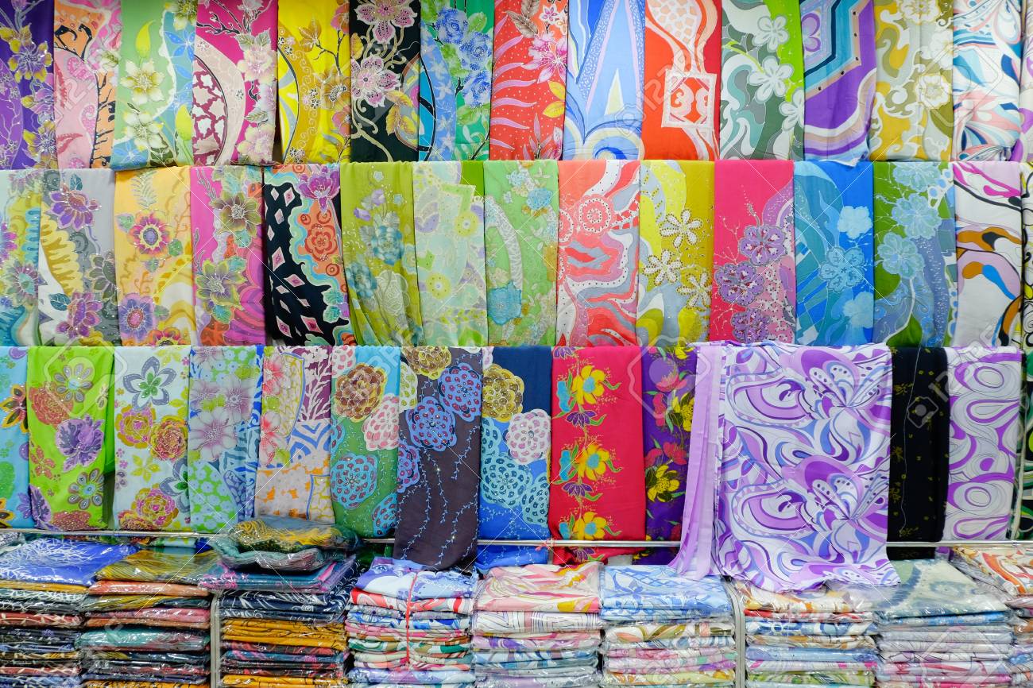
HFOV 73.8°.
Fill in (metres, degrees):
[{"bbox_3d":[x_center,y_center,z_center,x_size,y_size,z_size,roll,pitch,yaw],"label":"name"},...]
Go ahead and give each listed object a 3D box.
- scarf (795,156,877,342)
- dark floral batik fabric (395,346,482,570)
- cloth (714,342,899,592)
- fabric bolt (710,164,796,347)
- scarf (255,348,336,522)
[{"bbox_3d":[0.885,-0.250,1.955,0.224,0.523,0.080,0,0,2],"label":"scarf"},{"bbox_3d":[-0.213,0.315,1.949,0.239,0.617,0.080,0,0,2],"label":"dark floral batik fabric"},{"bbox_3d":[0.772,0.327,1.894,0.478,0.658,0.130,0,0,2],"label":"cloth"},{"bbox_3d":[0.662,-0.255,1.964,0.237,0.523,0.080,0,0,2],"label":"fabric bolt"},{"bbox_3d":[-0.615,0.263,1.965,0.217,0.512,0.080,0,0,2],"label":"scarf"}]

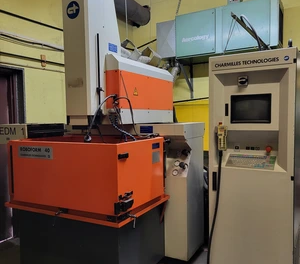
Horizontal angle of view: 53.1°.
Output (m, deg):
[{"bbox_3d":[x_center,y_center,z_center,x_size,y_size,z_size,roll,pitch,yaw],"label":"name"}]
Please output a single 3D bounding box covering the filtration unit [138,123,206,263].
[{"bbox_3d":[0.232,0.564,3.032,0.487,1.285,0.493,0,3,29],"label":"filtration unit"}]

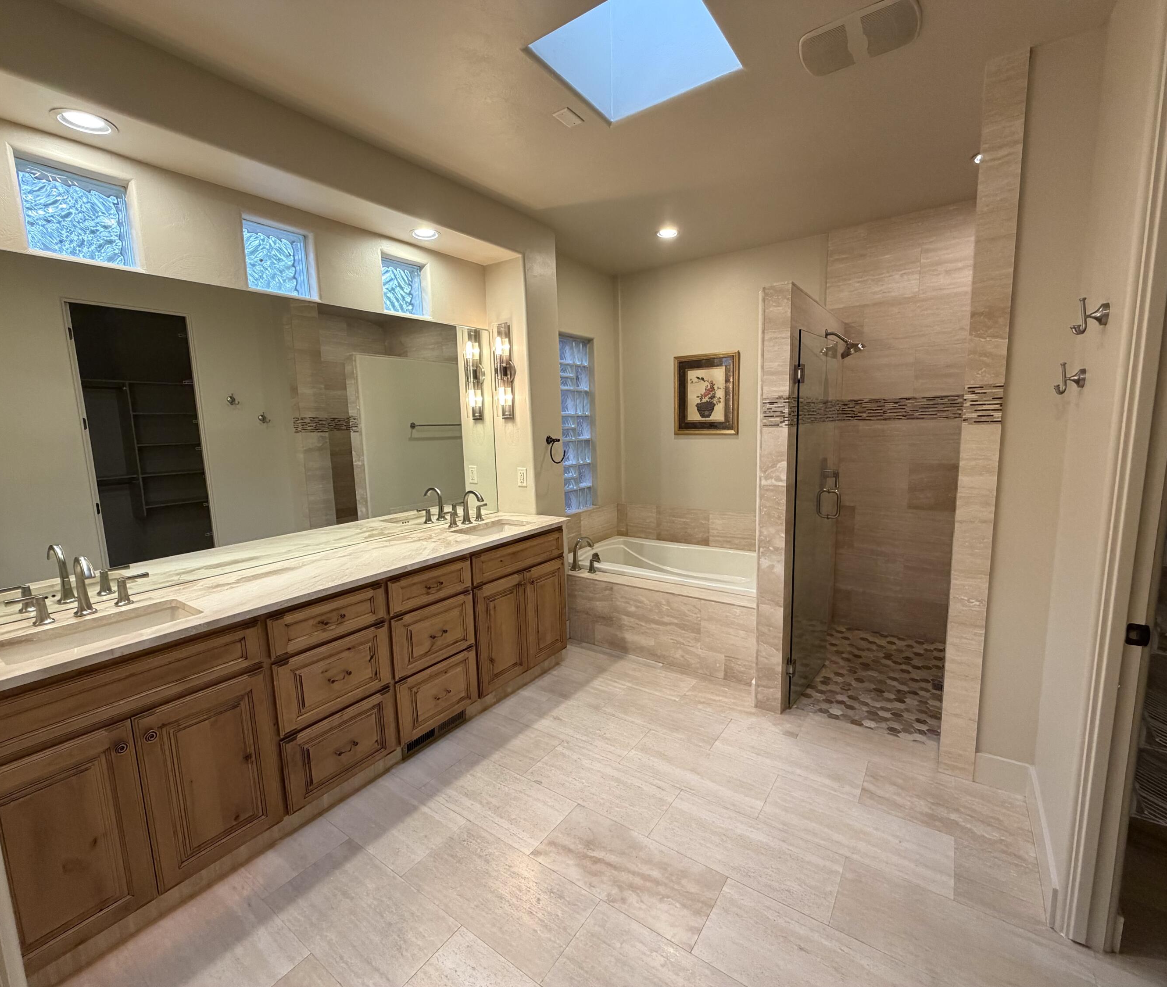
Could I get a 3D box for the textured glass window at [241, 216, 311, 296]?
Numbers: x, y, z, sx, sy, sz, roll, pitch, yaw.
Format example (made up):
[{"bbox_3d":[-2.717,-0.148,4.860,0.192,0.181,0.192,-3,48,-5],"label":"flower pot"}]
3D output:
[{"bbox_3d":[-1.426,-1.057,2.443,0.075,0.308,0.310,4,10,35],"label":"textured glass window"}]

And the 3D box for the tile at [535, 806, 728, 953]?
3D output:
[{"bbox_3d":[0.146,1.292,1.836,0.614,0.012,0.304,4,10,35],"label":"tile"}]

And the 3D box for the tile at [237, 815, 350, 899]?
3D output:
[{"bbox_3d":[-1.068,1.310,1.943,0.250,0.012,0.304,4,10,35],"label":"tile"}]

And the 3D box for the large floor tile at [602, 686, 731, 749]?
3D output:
[{"bbox_3d":[0.419,1.154,2.759,0.613,0.012,0.304,4,10,35],"label":"large floor tile"}]

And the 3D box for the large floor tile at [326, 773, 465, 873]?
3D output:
[{"bbox_3d":[-0.738,1.279,2.082,0.499,0.012,0.303,4,10,35],"label":"large floor tile"}]

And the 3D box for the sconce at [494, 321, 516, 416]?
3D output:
[{"bbox_3d":[-0.505,-0.753,3.312,0.122,0.583,0.120,4,10,35],"label":"sconce"}]

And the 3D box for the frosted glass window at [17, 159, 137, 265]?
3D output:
[{"bbox_3d":[-1.813,-0.974,1.899,0.075,0.318,0.315,4,10,35],"label":"frosted glass window"}]

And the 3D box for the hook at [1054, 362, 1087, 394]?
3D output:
[{"bbox_3d":[1.569,-0.369,1.720,0.074,0.100,0.058,4,10,35],"label":"hook"}]

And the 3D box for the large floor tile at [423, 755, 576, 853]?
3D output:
[{"bbox_3d":[-0.354,1.256,2.186,0.603,0.012,0.304,4,10,35],"label":"large floor tile"}]

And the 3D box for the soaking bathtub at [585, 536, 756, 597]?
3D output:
[{"bbox_3d":[0.691,0.707,3.949,1.550,0.455,0.920,4,10,35],"label":"soaking bathtub"}]

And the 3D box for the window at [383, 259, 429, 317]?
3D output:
[{"bbox_3d":[-1.003,-1.145,2.955,0.060,0.290,0.290,4,10,35],"label":"window"}]

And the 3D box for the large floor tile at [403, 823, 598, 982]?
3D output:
[{"bbox_3d":[-0.282,1.311,1.760,0.613,0.012,0.303,4,10,35],"label":"large floor tile"}]

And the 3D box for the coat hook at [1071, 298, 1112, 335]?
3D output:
[{"bbox_3d":[1.421,-0.498,1.495,0.074,0.100,0.058,4,10,35],"label":"coat hook"}]

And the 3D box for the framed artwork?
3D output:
[{"bbox_3d":[0.962,-0.783,4.204,0.530,0.625,0.030,4,10,35],"label":"framed artwork"}]

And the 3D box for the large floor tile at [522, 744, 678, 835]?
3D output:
[{"bbox_3d":[0.071,1.232,2.253,0.613,0.012,0.303,4,10,35],"label":"large floor tile"}]

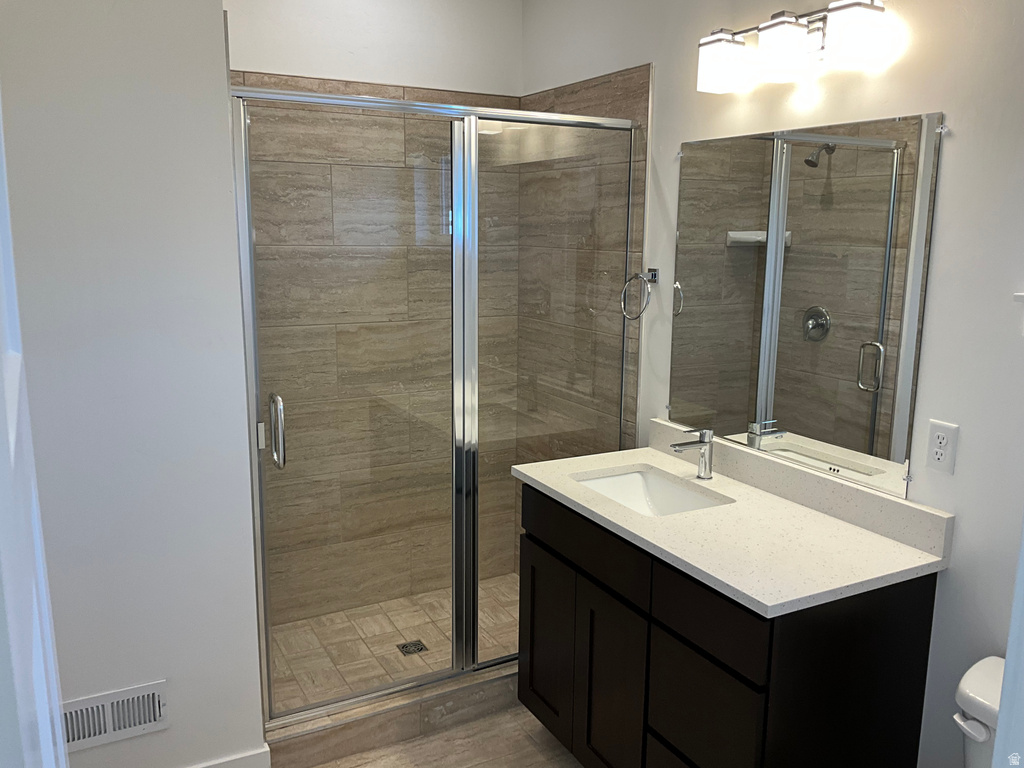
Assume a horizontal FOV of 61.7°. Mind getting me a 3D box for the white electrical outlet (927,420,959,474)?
[{"bbox_3d":[0.997,0.148,1.992,0.008,0.116,0.072,-5,12,-27],"label":"white electrical outlet"}]

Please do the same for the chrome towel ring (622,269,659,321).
[{"bbox_3d":[0.443,-0.302,2.903,0.075,0.173,0.162,-5,12,-27],"label":"chrome towel ring"}]

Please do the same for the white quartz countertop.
[{"bbox_3d":[0.511,0.346,2.353,0.567,0.028,1.113,-5,12,-27],"label":"white quartz countertop"}]

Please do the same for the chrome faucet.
[{"bbox_3d":[0.536,0.214,2.567,0.165,0.152,0.046,-5,12,-27],"label":"chrome faucet"}]

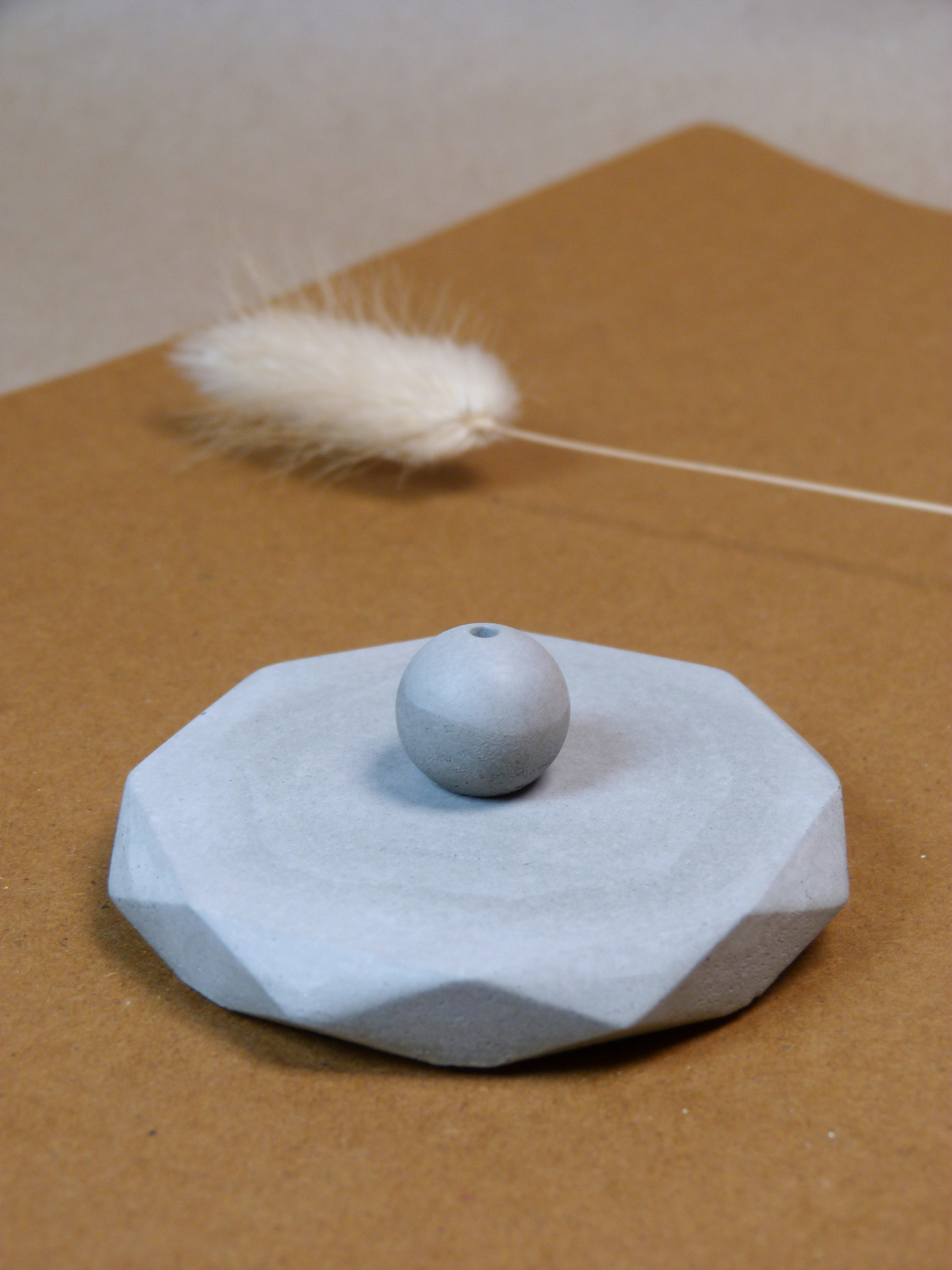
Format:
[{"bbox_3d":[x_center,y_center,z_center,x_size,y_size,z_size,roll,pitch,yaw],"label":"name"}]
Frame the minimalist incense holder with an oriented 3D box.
[{"bbox_3d":[0.001,0.026,0.332,0.098,0.015,0.098,0,26,4],"label":"minimalist incense holder"}]

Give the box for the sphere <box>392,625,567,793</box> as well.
[{"bbox_3d":[0.001,0.010,0.323,0.023,0.023,0.023,0,26,4],"label":"sphere"}]

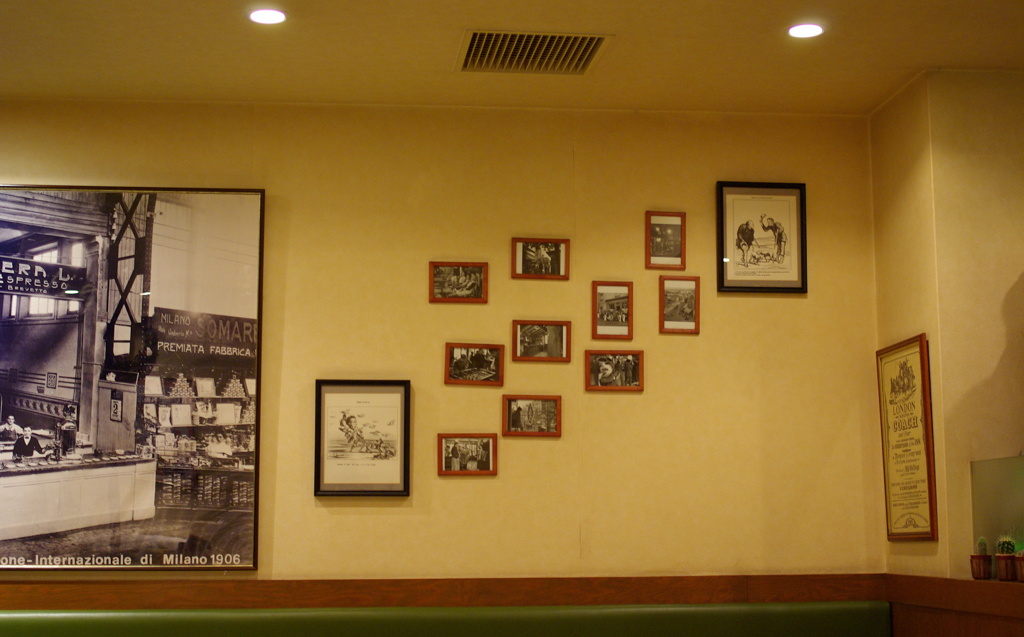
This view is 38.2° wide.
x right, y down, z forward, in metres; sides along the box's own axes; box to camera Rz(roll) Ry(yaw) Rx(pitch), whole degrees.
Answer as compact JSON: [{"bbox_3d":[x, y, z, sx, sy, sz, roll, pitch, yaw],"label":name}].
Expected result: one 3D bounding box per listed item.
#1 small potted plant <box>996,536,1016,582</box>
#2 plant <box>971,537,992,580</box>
[{"bbox_3d":[1.266,0.614,3.787,0.055,0.113,0.055,1,-8,-6],"label":"small potted plant"},{"bbox_3d":[1.243,0.635,3.917,0.057,0.111,0.057,1,-8,-6],"label":"plant"}]

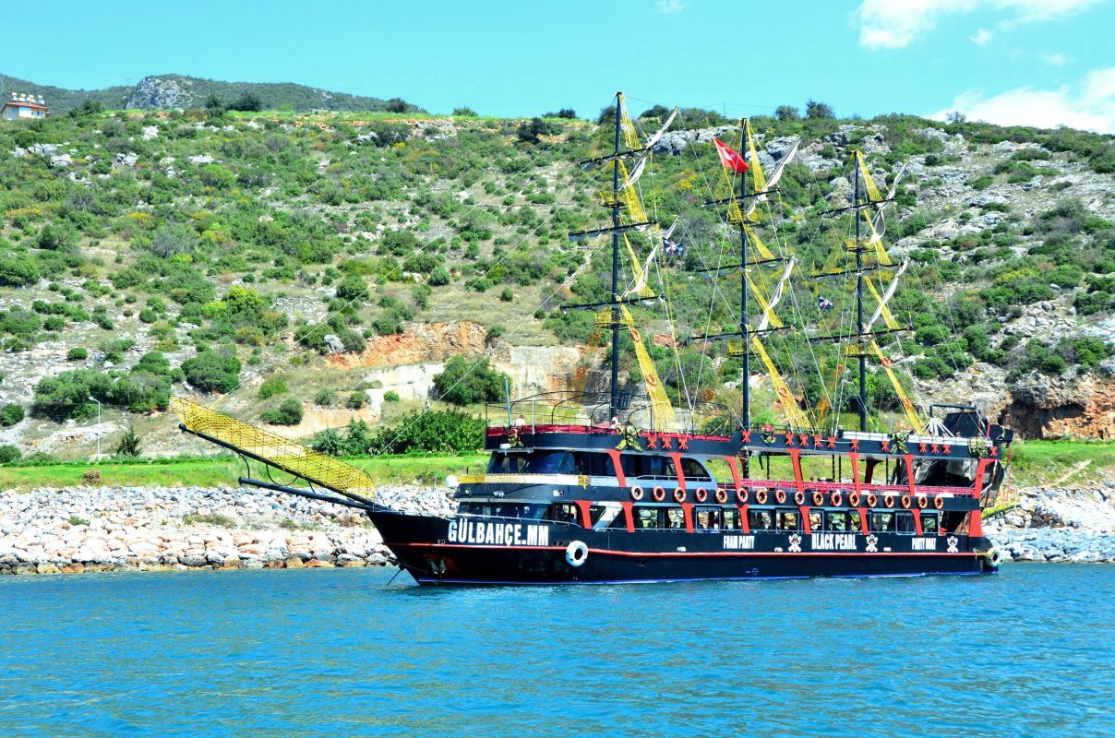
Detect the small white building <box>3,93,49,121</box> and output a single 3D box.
[{"bbox_3d":[-150.980,-74.380,456.000,11.500,7.000,10.000,2,-6,-23],"label":"small white building"}]

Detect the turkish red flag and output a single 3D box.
[{"bbox_3d":[9.040,-11.130,83.500,2.000,1.850,0.500,2,-6,-20],"label":"turkish red flag"}]

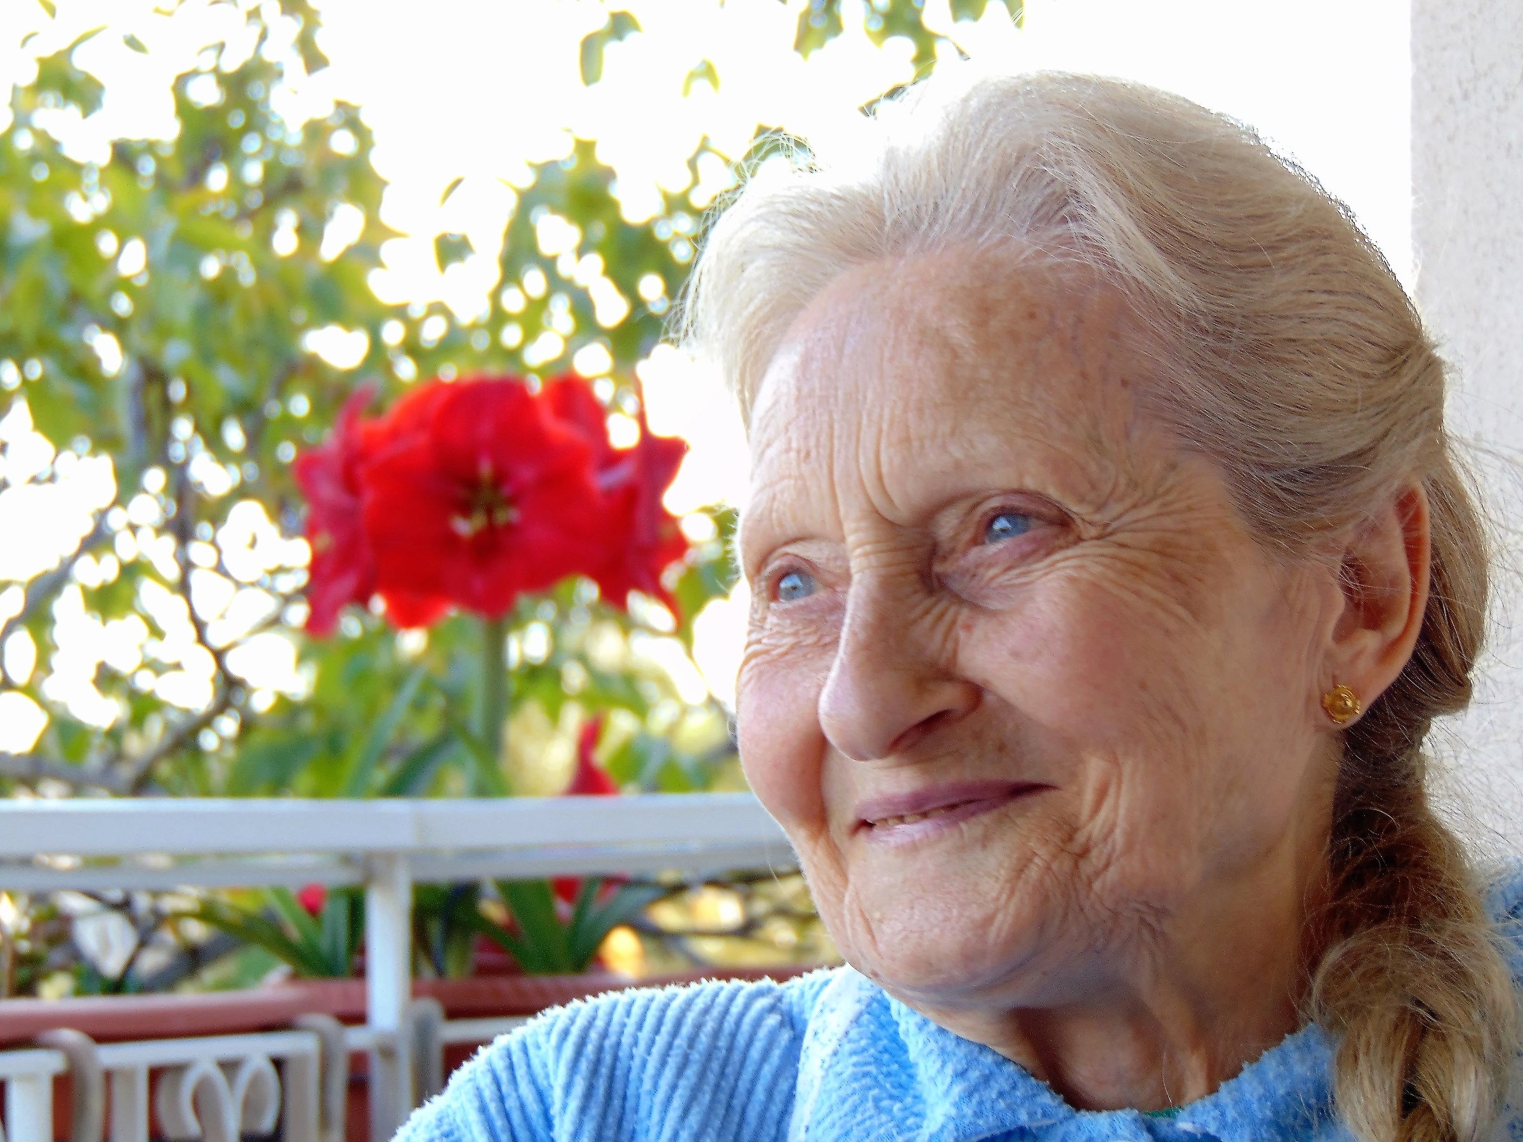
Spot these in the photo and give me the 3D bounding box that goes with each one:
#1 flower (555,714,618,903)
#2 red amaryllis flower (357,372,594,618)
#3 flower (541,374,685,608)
[{"bbox_3d":[-0.118,0.165,4.000,0.065,0.130,0.120,0,-2,-6],"label":"flower"},{"bbox_3d":[-0.189,-0.049,3.910,0.162,0.163,0.110,0,-2,-2],"label":"red amaryllis flower"},{"bbox_3d":[-0.102,-0.051,3.980,0.110,0.161,0.160,0,-2,-12],"label":"flower"}]

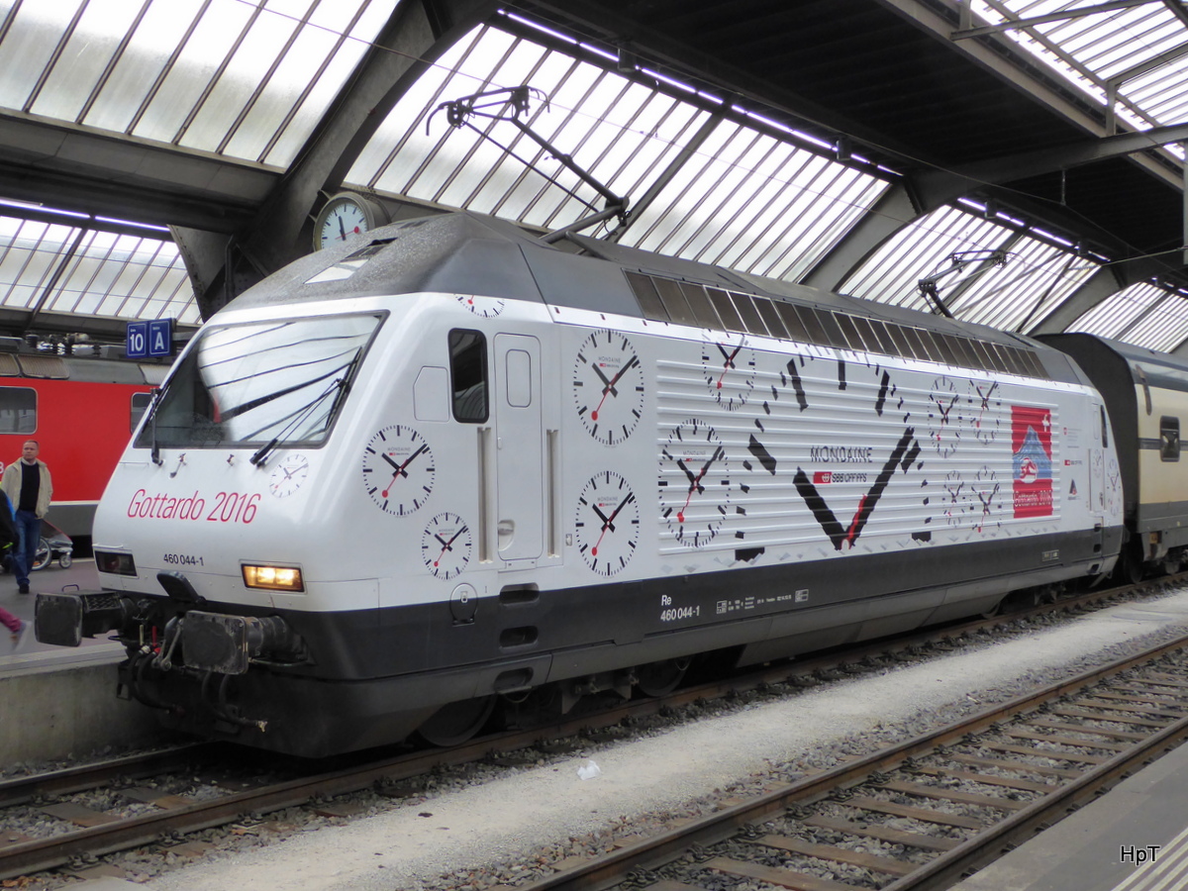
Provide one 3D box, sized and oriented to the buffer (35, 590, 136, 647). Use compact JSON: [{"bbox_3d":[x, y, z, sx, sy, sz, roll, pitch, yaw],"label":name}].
[{"bbox_3d":[-3.658,1.251,9.798,0.570,0.360,0.585,0,-1,37],"label":"buffer"}]

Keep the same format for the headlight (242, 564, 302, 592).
[{"bbox_3d":[-2.105,0.872,8.859,0.550,0.165,0.100,0,8,31],"label":"headlight"}]

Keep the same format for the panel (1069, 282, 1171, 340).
[{"bbox_3d":[15.922,-4.098,41.748,2.866,0.120,6.291,-47,-27,27],"label":"panel"}]

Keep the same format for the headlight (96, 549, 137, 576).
[{"bbox_3d":[-3.534,0.882,9.955,0.550,0.165,0.100,-1,8,43],"label":"headlight"}]

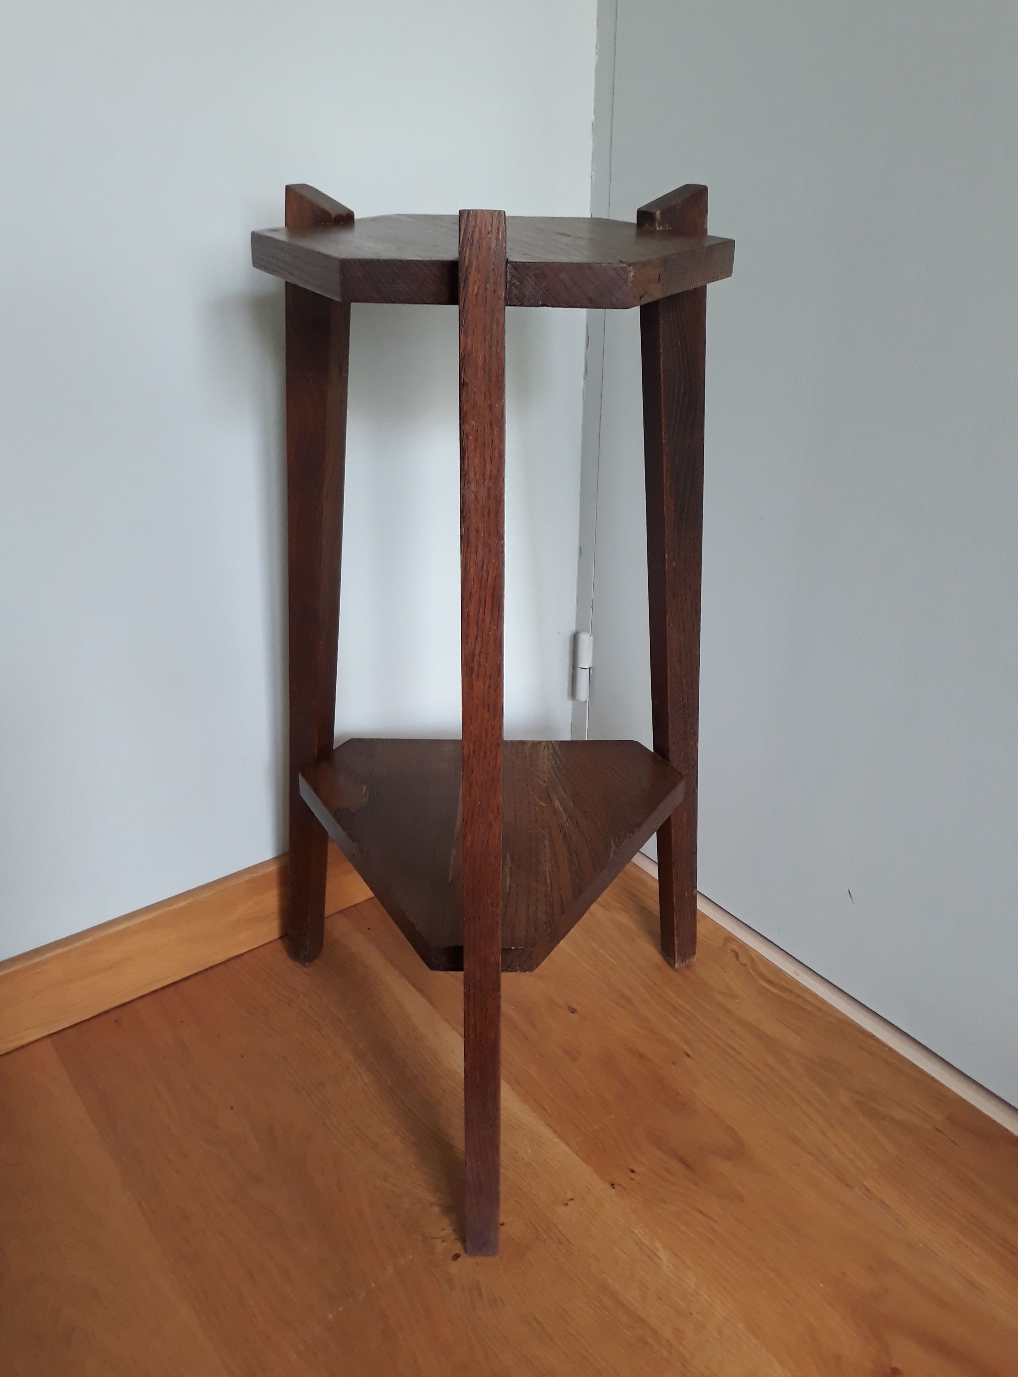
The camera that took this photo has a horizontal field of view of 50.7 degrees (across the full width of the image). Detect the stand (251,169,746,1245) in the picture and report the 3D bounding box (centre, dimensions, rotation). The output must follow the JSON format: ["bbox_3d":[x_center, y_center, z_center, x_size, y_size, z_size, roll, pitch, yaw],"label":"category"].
[{"bbox_3d":[-0.014,0.026,0.757,0.388,0.679,0.342,1,28,0],"label":"stand"}]

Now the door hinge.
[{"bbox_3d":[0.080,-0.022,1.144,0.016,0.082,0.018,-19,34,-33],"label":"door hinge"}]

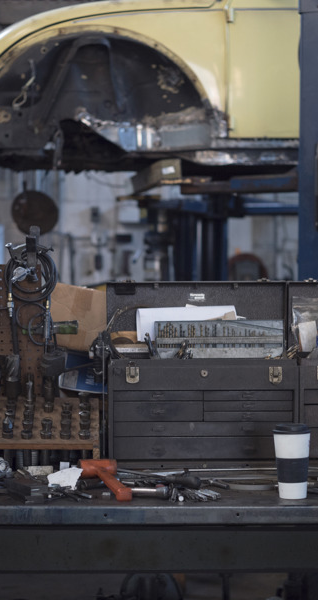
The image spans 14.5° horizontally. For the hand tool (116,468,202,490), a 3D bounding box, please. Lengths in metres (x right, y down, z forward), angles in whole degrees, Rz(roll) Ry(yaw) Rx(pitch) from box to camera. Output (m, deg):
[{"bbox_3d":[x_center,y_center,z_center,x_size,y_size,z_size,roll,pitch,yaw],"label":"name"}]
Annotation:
[{"bbox_3d":[-0.010,0.440,3.120,0.262,0.030,0.030,4,4,36],"label":"hand tool"}]

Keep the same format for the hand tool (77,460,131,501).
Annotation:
[{"bbox_3d":[-0.121,0.442,3.075,0.105,0.052,0.287,-1,3,-16],"label":"hand tool"}]

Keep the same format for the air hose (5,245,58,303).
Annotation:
[{"bbox_3d":[-0.351,-0.073,3.440,0.145,0.162,0.070,0,3,-2],"label":"air hose"}]

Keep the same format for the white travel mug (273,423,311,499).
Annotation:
[{"bbox_3d":[0.318,0.386,2.980,0.092,0.177,0.092,0,3,2],"label":"white travel mug"}]

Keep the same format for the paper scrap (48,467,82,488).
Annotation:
[{"bbox_3d":[-0.231,0.435,3.060,0.084,0.046,0.050,0,3,2],"label":"paper scrap"}]

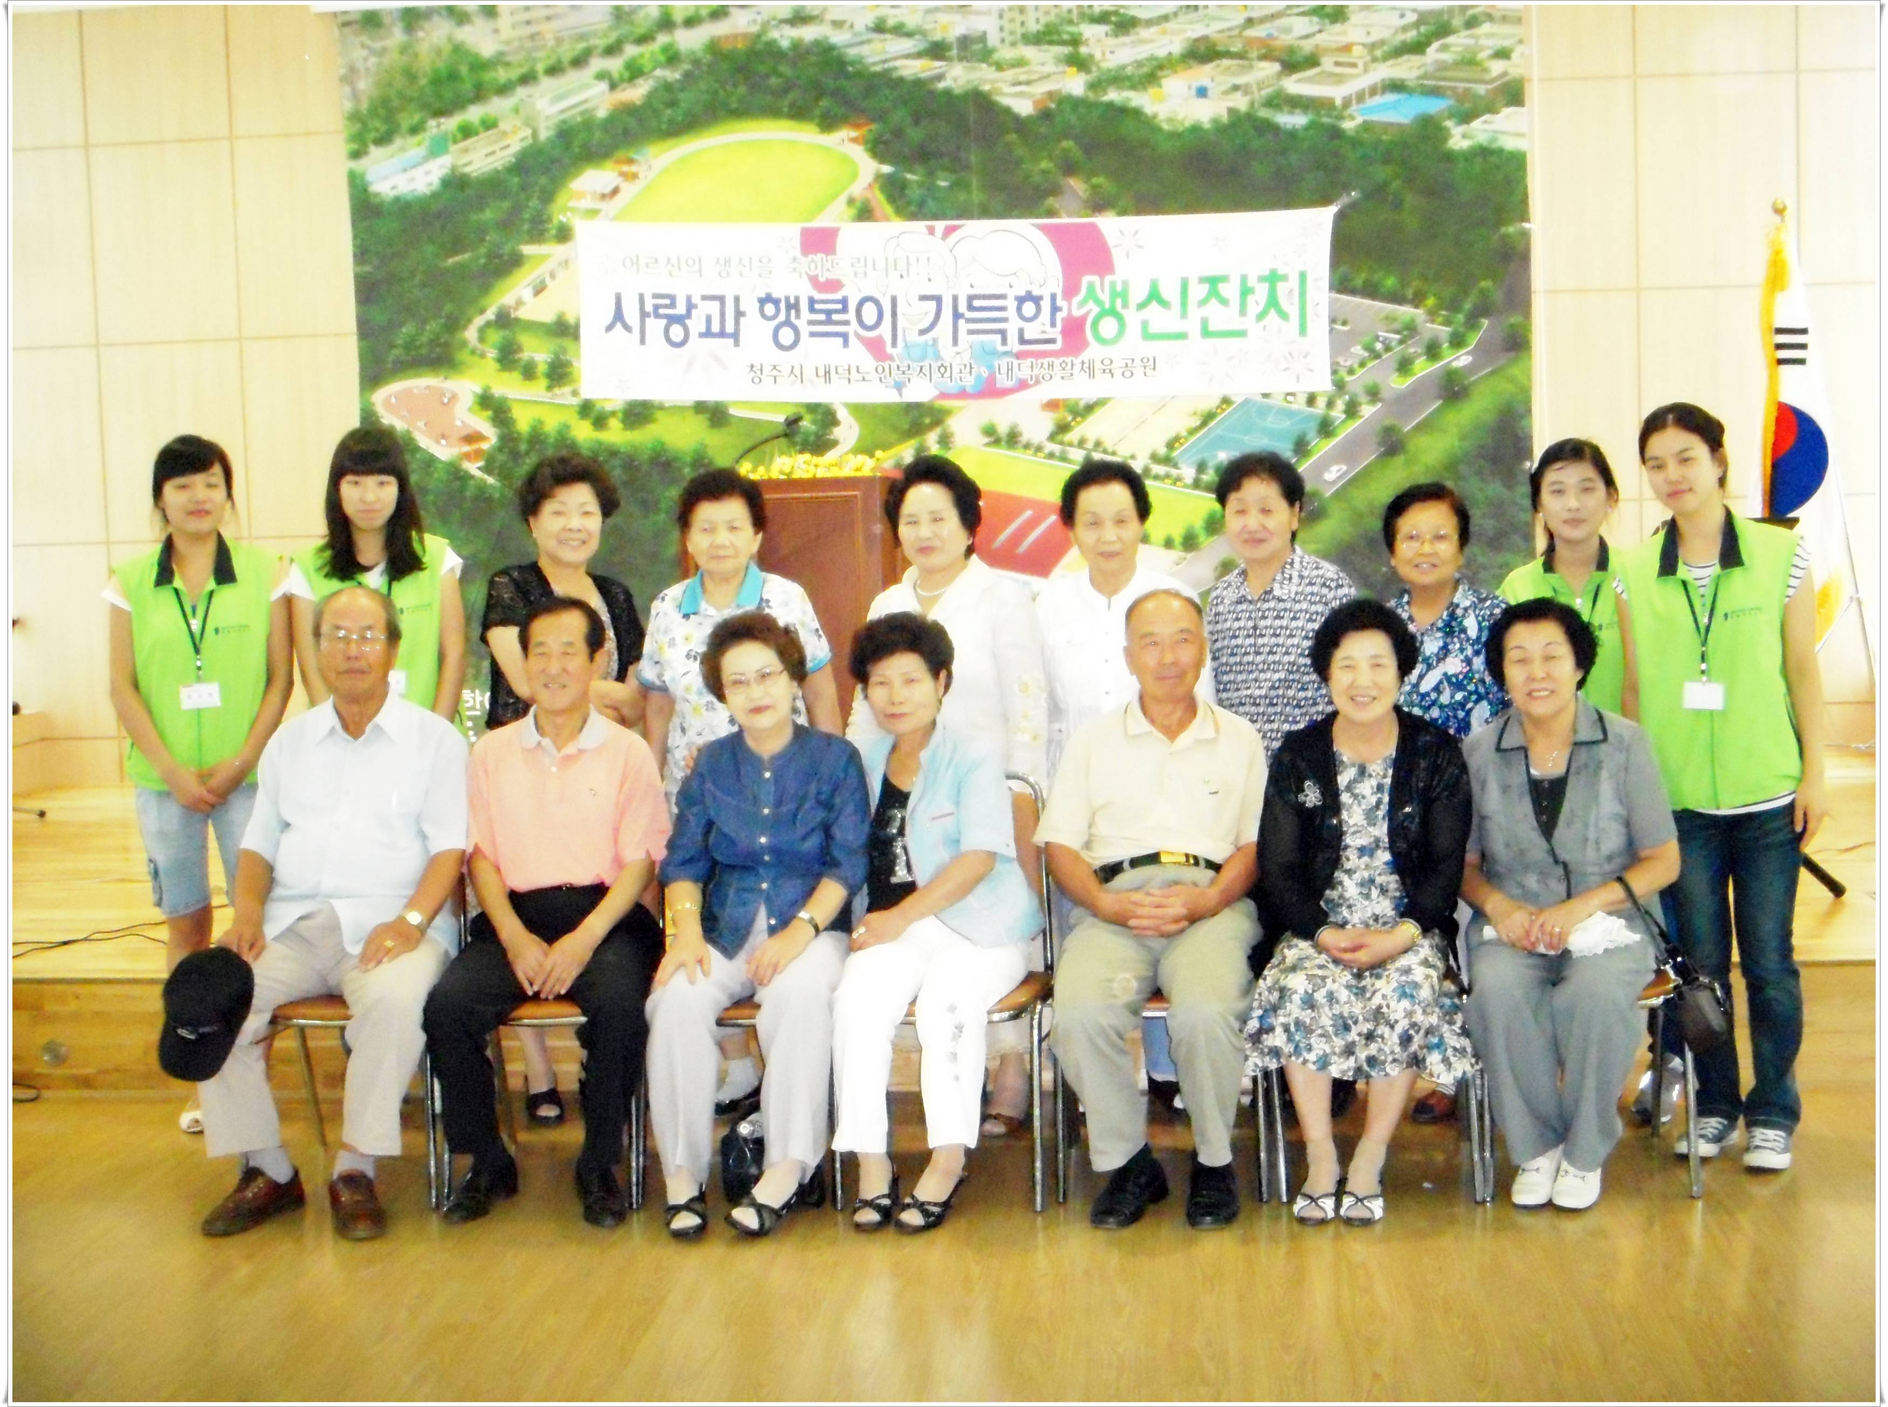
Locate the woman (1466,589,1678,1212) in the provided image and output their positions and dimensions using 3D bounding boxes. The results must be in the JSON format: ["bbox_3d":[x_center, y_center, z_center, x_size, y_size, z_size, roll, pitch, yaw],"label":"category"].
[{"bbox_3d":[1.360,0.391,5.570,0.480,1.240,0.670,0,6,11],"label":"woman"}]

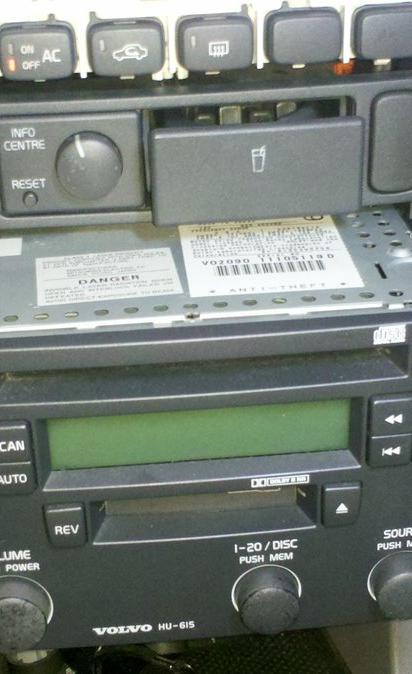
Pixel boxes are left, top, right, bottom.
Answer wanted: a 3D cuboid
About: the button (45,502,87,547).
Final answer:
[{"bbox_3d":[-0.047,0.063,0.322,0.014,0.014,0.004,-4,18,-4],"label":"button"}]

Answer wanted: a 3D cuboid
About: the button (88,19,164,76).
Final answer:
[{"bbox_3d":[-0.030,-0.108,0.357,0.028,0.019,0.009,-3,28,-4],"label":"button"}]

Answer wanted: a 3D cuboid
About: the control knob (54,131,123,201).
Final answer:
[{"bbox_3d":[-0.042,-0.060,0.340,0.024,0.024,0.013,-4,22,-4],"label":"control knob"}]

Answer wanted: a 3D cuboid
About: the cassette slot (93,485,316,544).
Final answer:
[{"bbox_3d":[-0.001,0.059,0.332,0.077,0.015,0.012,-4,18,-4],"label":"cassette slot"}]

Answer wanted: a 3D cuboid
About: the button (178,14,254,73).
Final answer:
[{"bbox_3d":[0.004,-0.104,0.340,0.027,0.019,0.009,-4,26,-4],"label":"button"}]

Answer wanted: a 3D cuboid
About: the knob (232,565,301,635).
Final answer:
[{"bbox_3d":[0.022,0.093,0.337,0.022,0.022,0.012,-3,22,-5],"label":"knob"}]

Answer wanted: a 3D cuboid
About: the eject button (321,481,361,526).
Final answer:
[{"bbox_3d":[0.047,0.058,0.328,0.013,0.015,0.004,-4,18,-4],"label":"eject button"}]

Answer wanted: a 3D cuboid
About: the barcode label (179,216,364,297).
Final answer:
[{"bbox_3d":[0.022,-0.033,0.357,0.061,0.001,0.061,-4,34,-6],"label":"barcode label"}]

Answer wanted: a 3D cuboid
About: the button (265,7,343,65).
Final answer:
[{"bbox_3d":[0.035,-0.107,0.341,0.028,0.020,0.009,-4,26,-4],"label":"button"}]

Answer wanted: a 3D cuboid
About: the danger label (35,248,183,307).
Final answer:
[{"bbox_3d":[-0.035,-0.022,0.342,0.050,0.001,0.034,-5,34,-8],"label":"danger label"}]

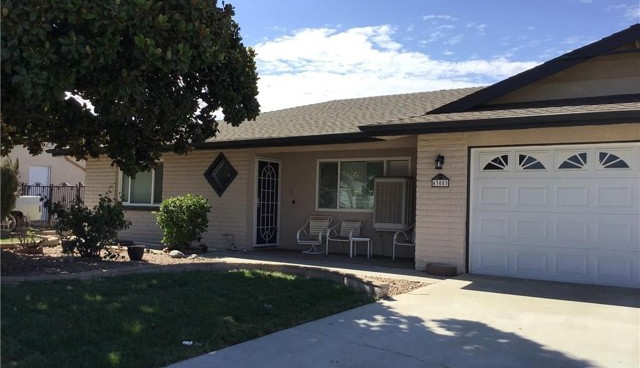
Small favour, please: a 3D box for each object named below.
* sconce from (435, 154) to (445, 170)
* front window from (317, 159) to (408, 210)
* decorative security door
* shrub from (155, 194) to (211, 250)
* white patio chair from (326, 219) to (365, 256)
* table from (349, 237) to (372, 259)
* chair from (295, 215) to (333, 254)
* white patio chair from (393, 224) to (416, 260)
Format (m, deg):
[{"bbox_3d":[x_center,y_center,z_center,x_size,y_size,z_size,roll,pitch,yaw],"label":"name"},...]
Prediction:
[{"bbox_3d":[2.045,-0.380,9.766,0.130,0.260,0.190,0,-3,33],"label":"sconce"},{"bbox_3d":[0.940,0.018,13.032,2.439,1.218,0.090,0,-3,33],"label":"front window"},{"bbox_3d":[-1.250,0.435,13.575,0.070,2.066,0.965,0,-3,33],"label":"decorative security door"},{"bbox_3d":[-3.143,0.872,13.150,1.220,1.260,1.150,2,-2,-9],"label":"shrub"},{"bbox_3d":[0.579,1.157,12.478,0.630,0.790,0.720,0,-2,30],"label":"white patio chair"},{"bbox_3d":[0.890,1.342,12.023,0.430,0.400,0.430,1,-2,17],"label":"table"},{"bbox_3d":[-0.109,1.143,12.943,0.620,0.820,0.720,0,-2,23],"label":"chair"},{"bbox_3d":[1.948,1.155,11.540,0.720,0.790,0.620,3,-3,-39],"label":"white patio chair"}]

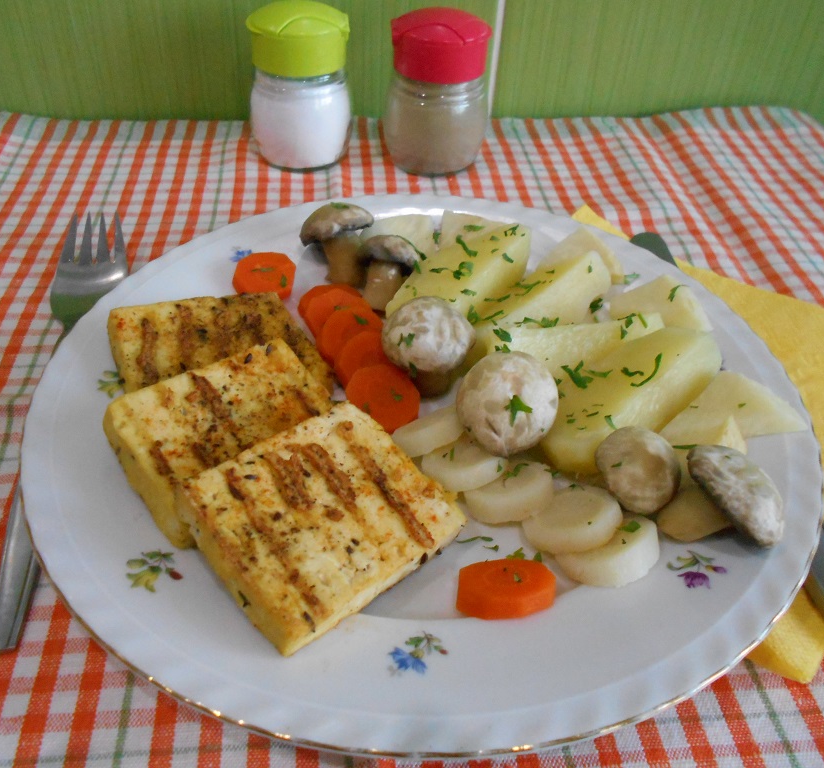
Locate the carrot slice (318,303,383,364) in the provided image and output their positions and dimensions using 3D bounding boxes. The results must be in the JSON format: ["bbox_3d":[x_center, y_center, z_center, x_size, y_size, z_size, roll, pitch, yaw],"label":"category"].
[{"bbox_3d":[-0.022,-0.016,0.274,0.024,0.005,0.024,7,59,-6],"label":"carrot slice"}]

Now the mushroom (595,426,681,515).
[{"bbox_3d":[0.066,0.026,0.223,0.025,0.022,0.025,-4,68,10],"label":"mushroom"}]

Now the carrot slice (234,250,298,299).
[{"bbox_3d":[-0.058,-0.042,0.298,0.024,0.005,0.022,1,49,-1],"label":"carrot slice"}]

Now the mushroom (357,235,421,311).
[{"bbox_3d":[-0.011,-0.044,0.298,0.026,0.028,0.026,8,17,-7],"label":"mushroom"}]

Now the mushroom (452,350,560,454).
[{"bbox_3d":[0.029,0.007,0.238,0.031,0.027,0.031,-5,70,2],"label":"mushroom"}]

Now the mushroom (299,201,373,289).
[{"bbox_3d":[-0.028,-0.057,0.310,0.030,0.030,0.030,-8,19,7],"label":"mushroom"}]

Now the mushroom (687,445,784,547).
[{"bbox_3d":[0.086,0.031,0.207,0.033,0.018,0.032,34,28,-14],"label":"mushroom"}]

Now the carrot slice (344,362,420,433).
[{"bbox_3d":[-0.009,0.005,0.251,0.024,0.005,0.024,8,62,-7],"label":"carrot slice"}]

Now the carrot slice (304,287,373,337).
[{"bbox_3d":[-0.027,-0.025,0.285,0.025,0.005,0.025,5,54,-4],"label":"carrot slice"}]

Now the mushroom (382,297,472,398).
[{"bbox_3d":[0.006,-0.012,0.260,0.029,0.028,0.029,1,49,-1],"label":"mushroom"}]

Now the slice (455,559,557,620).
[{"bbox_3d":[0.024,0.053,0.199,0.025,0.007,0.018,1,23,-1],"label":"slice"}]

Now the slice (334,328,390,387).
[{"bbox_3d":[-0.014,-0.007,0.265,0.024,0.005,0.024,1,59,-1],"label":"slice"}]

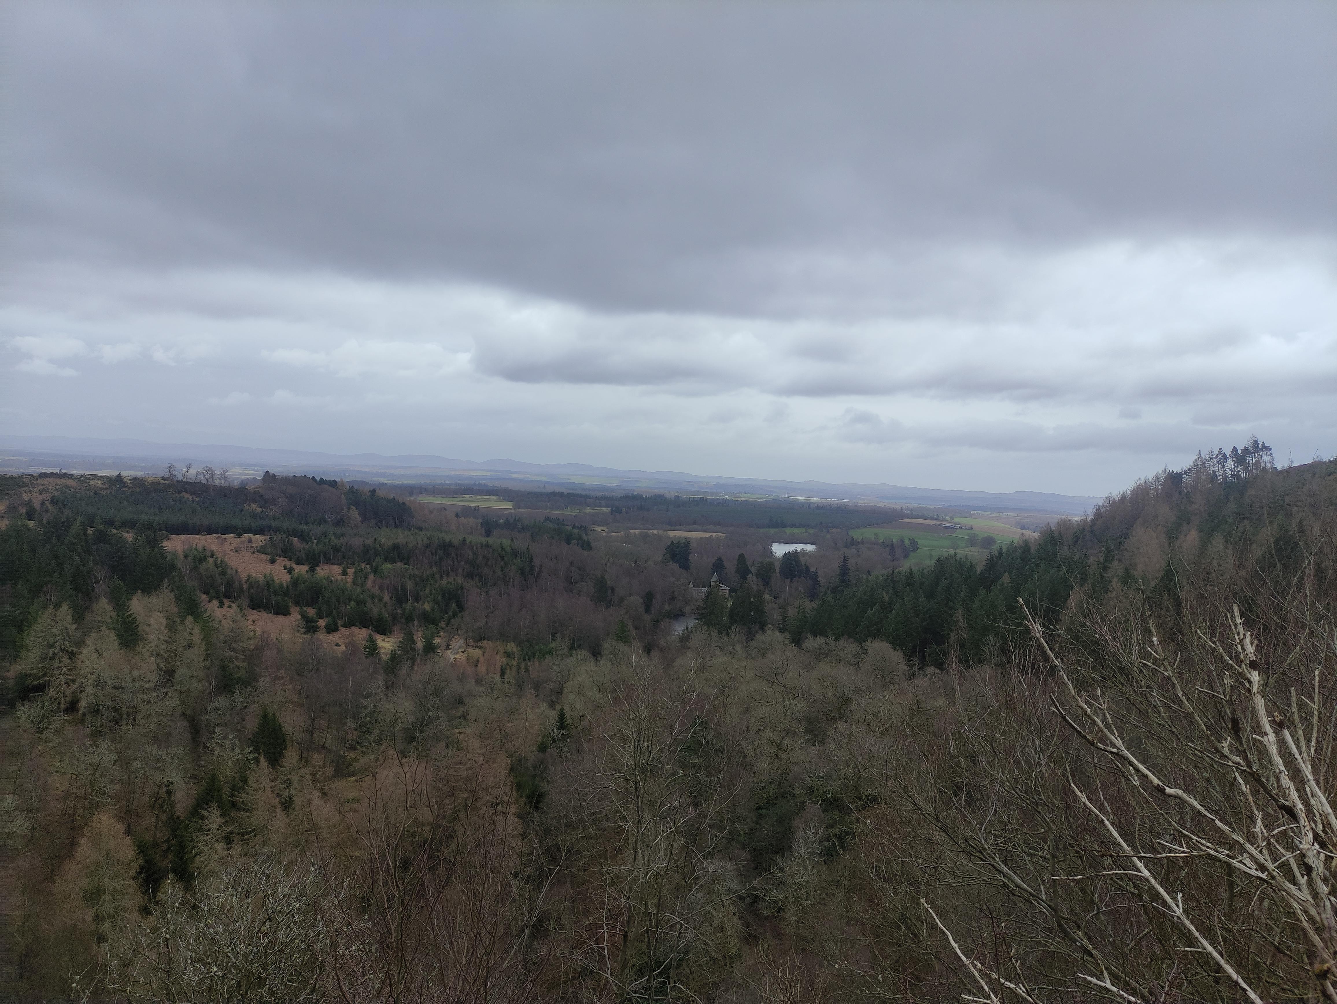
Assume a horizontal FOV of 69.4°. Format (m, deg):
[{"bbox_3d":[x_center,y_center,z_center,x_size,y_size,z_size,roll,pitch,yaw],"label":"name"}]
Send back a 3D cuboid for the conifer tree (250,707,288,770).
[{"bbox_3d":[-64.115,38.377,155.000,6.000,11.000,6.000,2,1,0],"label":"conifer tree"}]

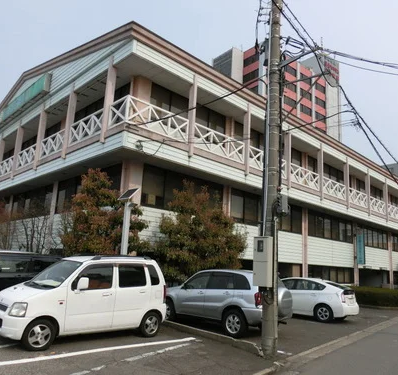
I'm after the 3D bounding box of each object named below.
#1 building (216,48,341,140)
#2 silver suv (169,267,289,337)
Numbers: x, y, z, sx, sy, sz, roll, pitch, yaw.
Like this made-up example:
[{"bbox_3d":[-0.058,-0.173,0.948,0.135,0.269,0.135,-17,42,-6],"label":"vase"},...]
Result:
[{"bbox_3d":[16.893,-6.971,74.069,30.700,50.000,11.500,13,-16,-39],"label":"building"},{"bbox_3d":[0.563,3.167,10.349,4.200,1.690,1.740,-8,-16,42],"label":"silver suv"}]

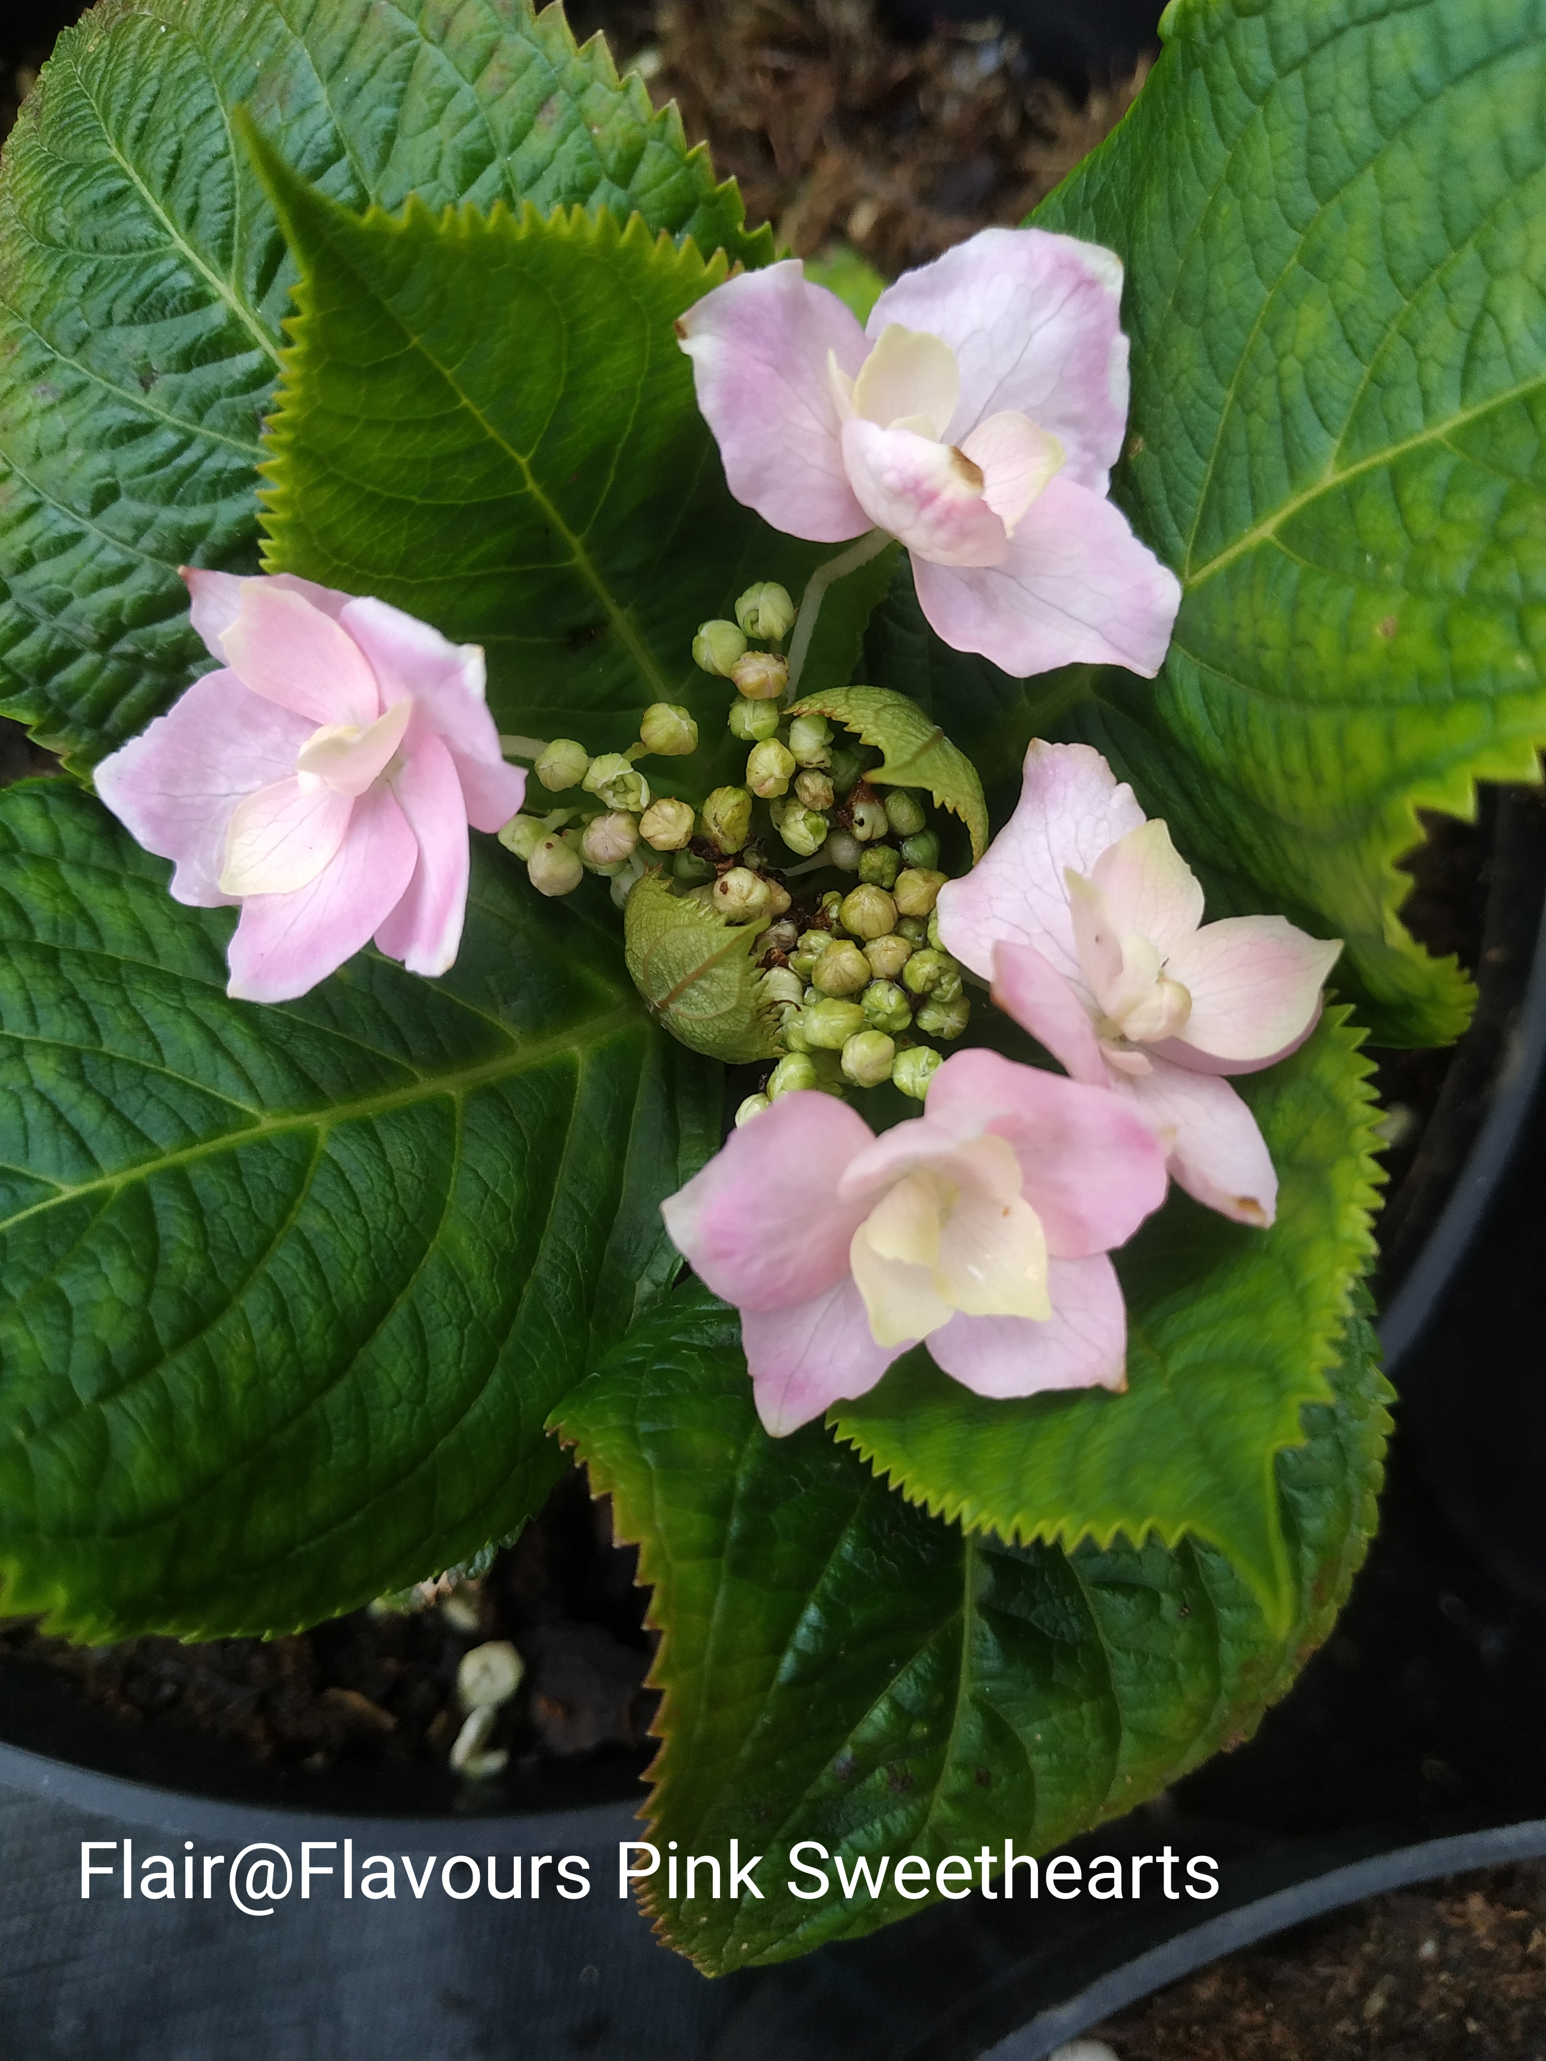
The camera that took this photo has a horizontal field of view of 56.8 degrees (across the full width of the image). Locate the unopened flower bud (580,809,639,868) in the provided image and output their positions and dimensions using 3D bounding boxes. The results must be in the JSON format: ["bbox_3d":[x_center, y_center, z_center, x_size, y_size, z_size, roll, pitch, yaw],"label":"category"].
[{"bbox_3d":[-0.019,-0.022,0.164,0.006,0.006,0.007,1,81,-3],"label":"unopened flower bud"}]

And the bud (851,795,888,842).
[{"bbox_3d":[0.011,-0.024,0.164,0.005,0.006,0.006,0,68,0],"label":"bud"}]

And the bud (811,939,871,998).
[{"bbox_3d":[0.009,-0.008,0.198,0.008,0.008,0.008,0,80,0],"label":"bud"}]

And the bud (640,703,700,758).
[{"bbox_3d":[-0.012,-0.034,0.164,0.007,0.006,0.006,1,81,-3],"label":"bud"}]

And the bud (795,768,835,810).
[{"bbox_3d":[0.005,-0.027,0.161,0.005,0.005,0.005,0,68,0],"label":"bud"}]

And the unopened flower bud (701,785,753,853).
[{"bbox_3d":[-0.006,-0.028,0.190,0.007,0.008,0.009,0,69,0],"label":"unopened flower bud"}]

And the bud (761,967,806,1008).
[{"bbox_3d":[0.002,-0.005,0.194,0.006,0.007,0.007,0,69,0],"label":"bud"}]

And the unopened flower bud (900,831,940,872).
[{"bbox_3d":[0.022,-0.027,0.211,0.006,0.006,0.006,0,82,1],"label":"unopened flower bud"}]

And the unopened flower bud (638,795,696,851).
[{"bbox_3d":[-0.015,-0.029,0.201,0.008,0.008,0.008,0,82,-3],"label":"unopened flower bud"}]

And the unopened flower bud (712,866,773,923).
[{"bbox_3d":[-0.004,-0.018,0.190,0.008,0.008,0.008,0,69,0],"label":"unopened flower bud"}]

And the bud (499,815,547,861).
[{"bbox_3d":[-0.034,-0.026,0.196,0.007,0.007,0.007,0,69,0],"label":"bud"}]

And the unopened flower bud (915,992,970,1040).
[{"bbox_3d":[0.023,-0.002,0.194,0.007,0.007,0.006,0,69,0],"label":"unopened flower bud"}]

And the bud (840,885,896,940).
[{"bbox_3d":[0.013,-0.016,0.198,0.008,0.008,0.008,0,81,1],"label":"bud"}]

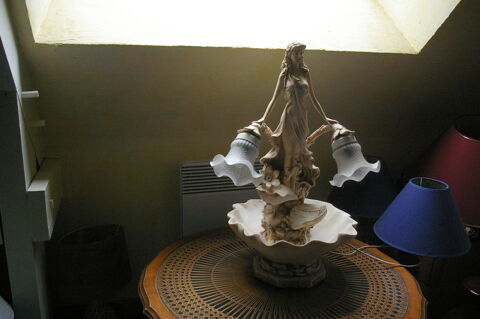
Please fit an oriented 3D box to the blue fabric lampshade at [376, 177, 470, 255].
[{"bbox_3d":[0.498,0.133,1.116,0.246,0.149,0.246,-1,19,0],"label":"blue fabric lampshade"}]

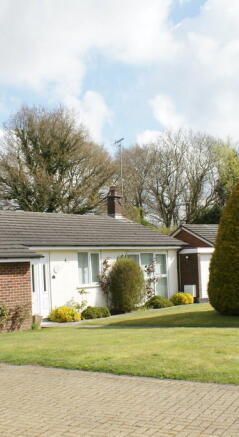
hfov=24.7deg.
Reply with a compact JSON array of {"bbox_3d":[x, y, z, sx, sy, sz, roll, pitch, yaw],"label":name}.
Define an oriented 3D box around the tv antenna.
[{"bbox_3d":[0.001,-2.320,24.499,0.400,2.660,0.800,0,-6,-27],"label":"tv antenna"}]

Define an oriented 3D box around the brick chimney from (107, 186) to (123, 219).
[{"bbox_3d":[-0.179,-0.707,24.499,0.500,1.420,0.520,-7,-7,42],"label":"brick chimney"}]

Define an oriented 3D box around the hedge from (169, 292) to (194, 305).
[{"bbox_3d":[2.377,3.030,20.601,0.900,0.470,0.800,-3,-5,6],"label":"hedge"}]

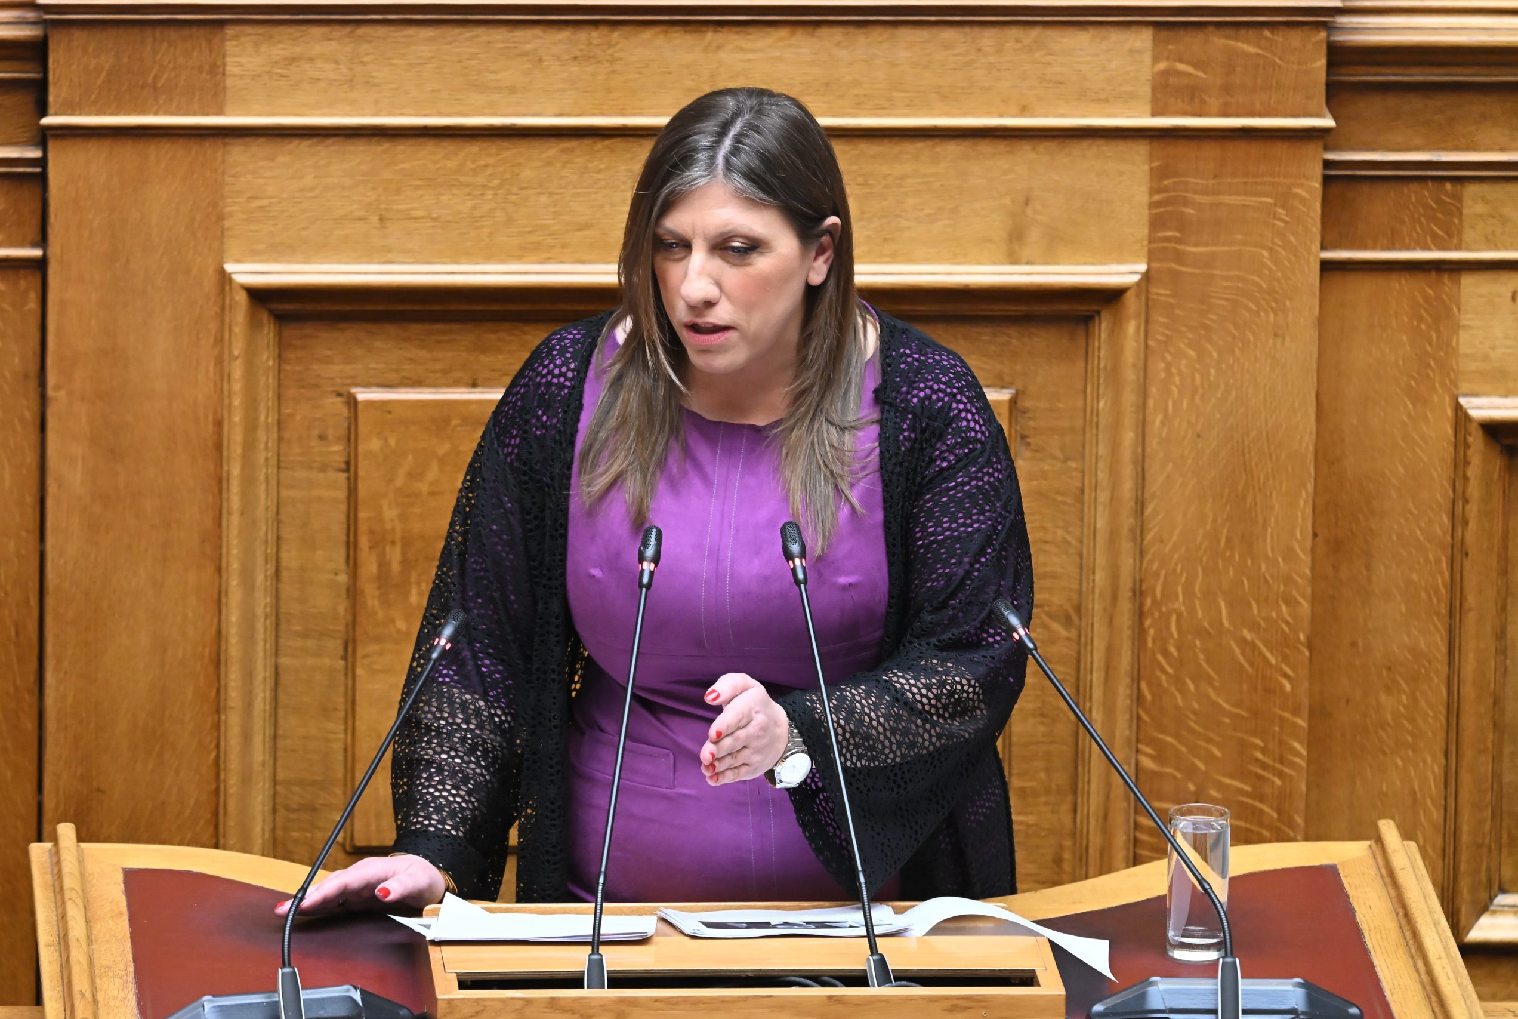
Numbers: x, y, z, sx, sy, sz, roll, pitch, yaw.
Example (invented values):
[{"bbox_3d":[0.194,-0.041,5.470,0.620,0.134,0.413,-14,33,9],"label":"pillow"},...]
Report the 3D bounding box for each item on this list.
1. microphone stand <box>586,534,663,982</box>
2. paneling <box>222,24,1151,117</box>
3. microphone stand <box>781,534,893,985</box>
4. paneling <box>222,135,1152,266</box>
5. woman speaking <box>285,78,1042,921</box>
[{"bbox_3d":[-0.116,0.212,13.800,0.063,0.385,0.075,2,15,3],"label":"microphone stand"},{"bbox_3d":[-0.066,-0.405,14.776,0.854,0.091,0.030,0,15,-4],"label":"paneling"},{"bbox_3d":[0.067,0.210,13.800,0.093,0.385,0.075,0,15,-3],"label":"microphone stand"},{"bbox_3d":[-0.067,-0.286,14.807,0.854,0.124,0.030,0,15,-4],"label":"paneling"},{"bbox_3d":[-0.092,0.470,14.156,0.650,1.700,0.480,2,15,2],"label":"woman speaking"}]

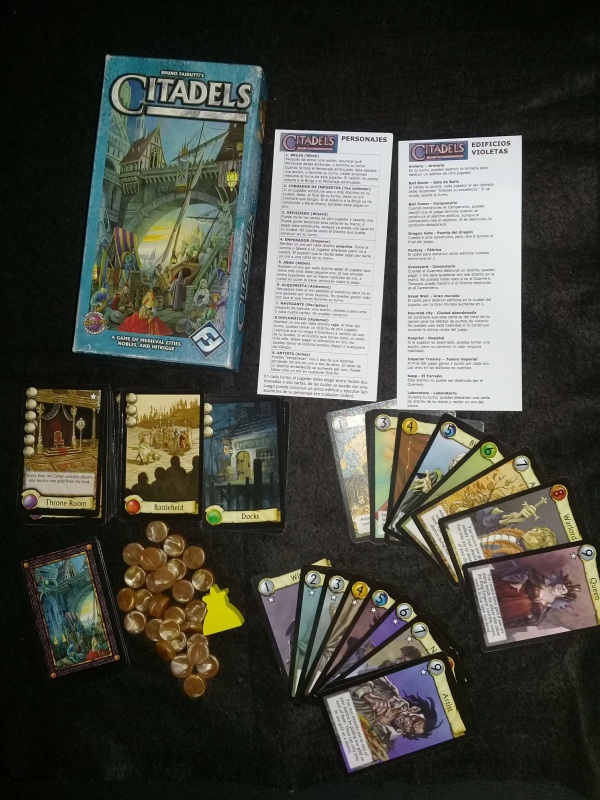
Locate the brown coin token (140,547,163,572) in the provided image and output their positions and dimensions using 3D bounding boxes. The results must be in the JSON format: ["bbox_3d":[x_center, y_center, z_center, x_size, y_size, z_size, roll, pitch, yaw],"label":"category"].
[{"bbox_3d":[-0.104,0.111,0.499,0.015,0.005,0.015,0,86,7],"label":"brown coin token"}]

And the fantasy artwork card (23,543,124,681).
[{"bbox_3d":[-0.156,0.145,0.490,0.058,0.001,0.088,-17,84,5],"label":"fantasy artwork card"}]

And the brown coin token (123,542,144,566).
[{"bbox_3d":[-0.117,0.108,0.503,0.015,0.005,0.015,0,88,3],"label":"brown coin token"}]

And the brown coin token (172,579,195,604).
[{"bbox_3d":[-0.081,0.134,0.500,0.015,0.005,0.015,0,86,7],"label":"brown coin token"}]

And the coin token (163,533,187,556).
[{"bbox_3d":[-0.086,0.099,0.492,0.015,0.006,0.015,0,87,4],"label":"coin token"}]

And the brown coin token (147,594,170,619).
[{"bbox_3d":[-0.096,0.139,0.486,0.006,0.015,0.015,23,121,45],"label":"brown coin token"}]

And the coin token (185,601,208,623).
[{"bbox_3d":[-0.072,0.146,0.496,0.015,0.005,0.015,0,88,3],"label":"coin token"}]

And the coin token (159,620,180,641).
[{"bbox_3d":[-0.090,0.158,0.494,0.015,0.005,0.015,0,88,3],"label":"coin token"}]

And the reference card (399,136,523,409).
[{"bbox_3d":[0.111,-0.088,0.498,0.085,0.001,0.190,0,88,3],"label":"reference card"}]

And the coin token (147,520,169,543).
[{"bbox_3d":[-0.100,0.092,0.502,0.015,0.005,0.015,0,88,3],"label":"coin token"}]

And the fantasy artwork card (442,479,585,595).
[{"bbox_3d":[0.142,0.091,0.474,0.088,0.001,0.058,-20,84,5],"label":"fantasy artwork card"}]

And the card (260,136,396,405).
[{"bbox_3d":[0.018,-0.095,0.503,0.084,0.001,0.188,4,88,3],"label":"card"}]

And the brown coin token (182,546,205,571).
[{"bbox_3d":[-0.074,0.110,0.500,0.015,0.005,0.015,0,88,3],"label":"brown coin token"}]

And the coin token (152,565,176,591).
[{"bbox_3d":[-0.093,0.122,0.495,0.015,0.005,0.015,0,88,3],"label":"coin token"}]

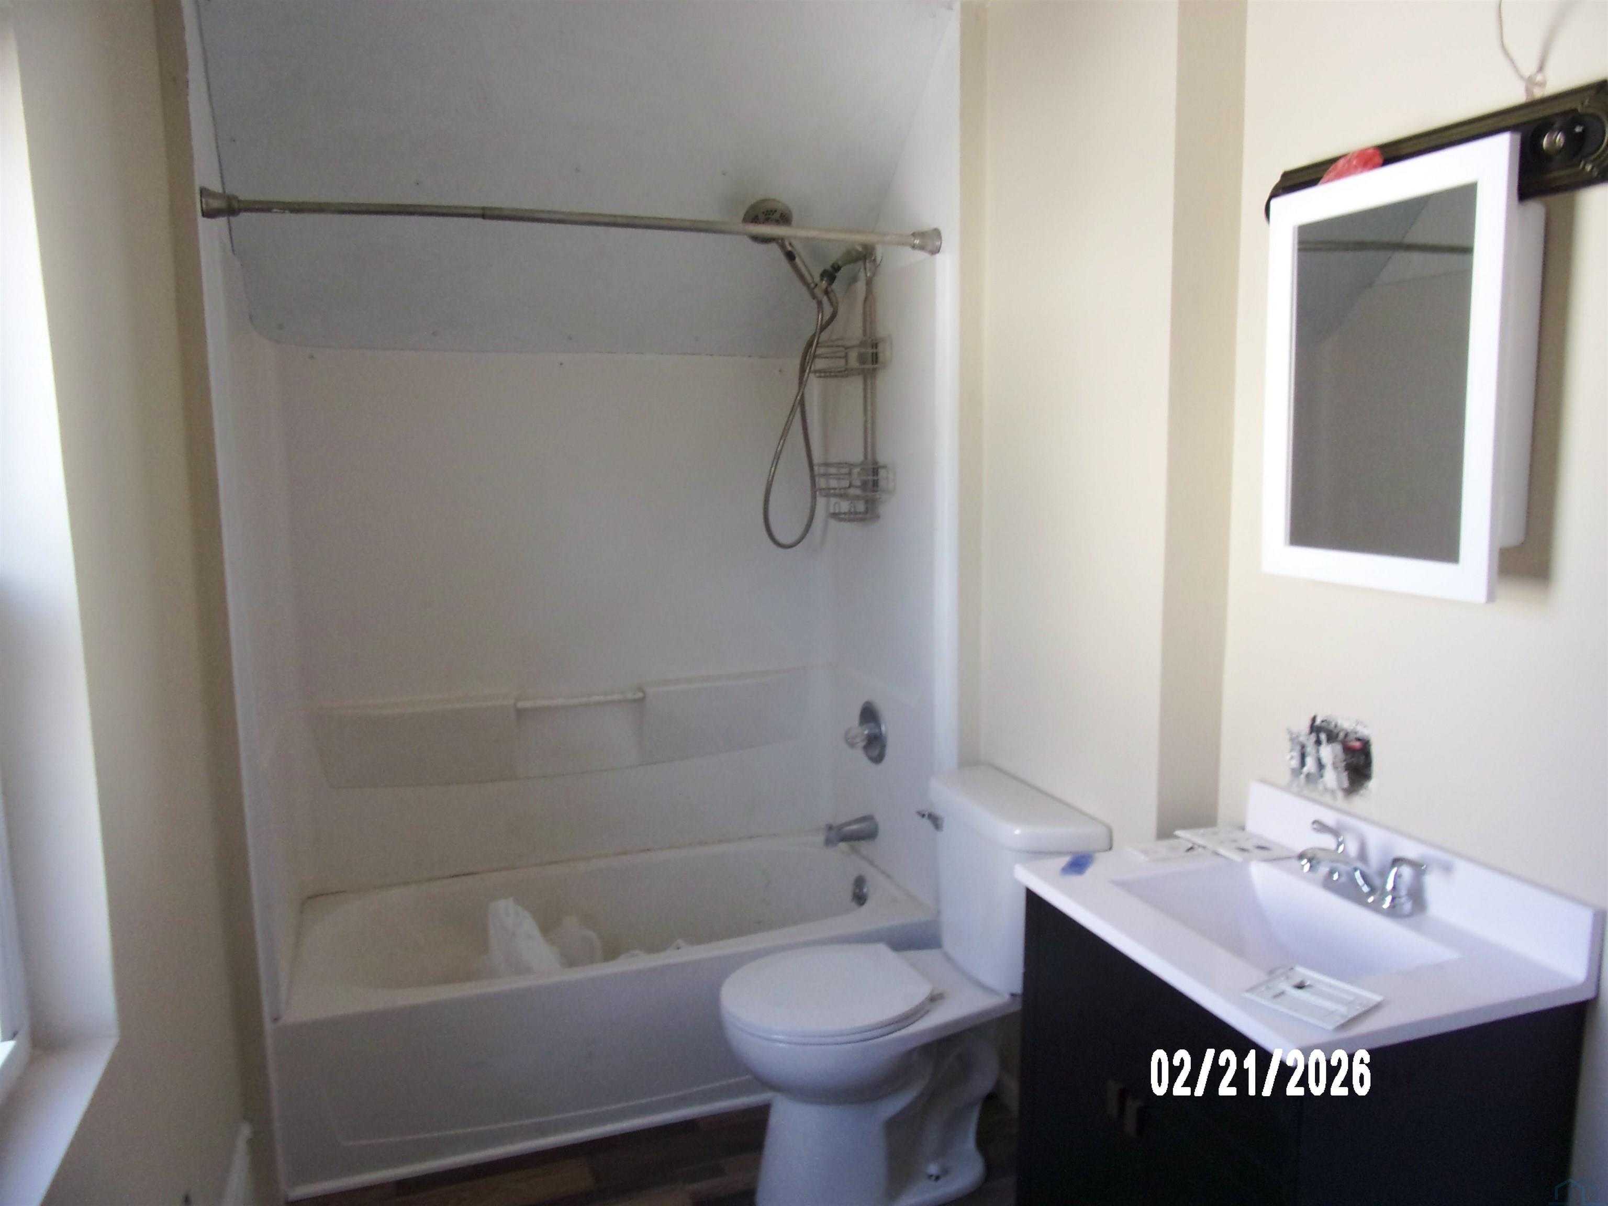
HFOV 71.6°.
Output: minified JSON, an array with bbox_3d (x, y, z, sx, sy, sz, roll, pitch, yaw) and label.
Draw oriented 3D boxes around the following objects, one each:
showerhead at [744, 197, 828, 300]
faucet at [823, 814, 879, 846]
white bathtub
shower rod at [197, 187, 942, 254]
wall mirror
[{"bbox_3d":[-0.028,-0.885,2.793,0.115,0.265,0.085,-25,32,8],"label":"showerhead"},{"bbox_3d":[0.135,0.642,3.138,0.146,0.073,0.060,-4,8,-19],"label":"faucet"},{"bbox_3d":[-0.499,0.978,2.919,1.520,0.392,0.720,-4,8,-19],"label":"white bathtub"},{"bbox_3d":[-0.403,-0.785,2.319,1.520,0.056,0.056,-4,8,-19],"label":"shower rod"},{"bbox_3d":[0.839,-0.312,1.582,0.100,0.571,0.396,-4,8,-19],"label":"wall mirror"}]

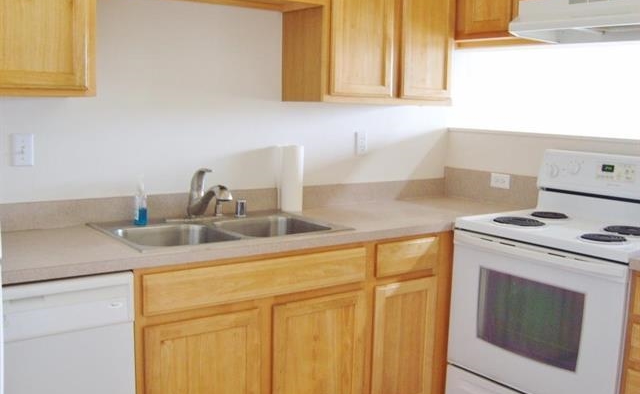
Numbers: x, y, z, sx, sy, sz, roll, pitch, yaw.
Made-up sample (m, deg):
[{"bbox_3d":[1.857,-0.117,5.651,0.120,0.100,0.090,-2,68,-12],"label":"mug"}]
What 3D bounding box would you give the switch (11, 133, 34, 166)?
[{"bbox_3d":[-1.056,-0.167,2.301,0.071,0.115,0.012,-4,10,-35],"label":"switch"}]

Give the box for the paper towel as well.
[{"bbox_3d":[-0.121,-0.081,2.880,0.102,0.291,0.102,1,8,0],"label":"paper towel"}]

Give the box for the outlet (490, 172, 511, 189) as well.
[{"bbox_3d":[0.897,-0.079,3.212,0.010,0.070,0.115,-5,10,-37],"label":"outlet"}]

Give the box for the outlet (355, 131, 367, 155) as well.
[{"bbox_3d":[0.204,-0.264,3.181,0.070,0.114,0.010,-4,10,-35],"label":"outlet"}]

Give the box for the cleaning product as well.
[{"bbox_3d":[-0.677,0.017,2.457,0.056,0.183,0.052,4,8,21],"label":"cleaning product"}]

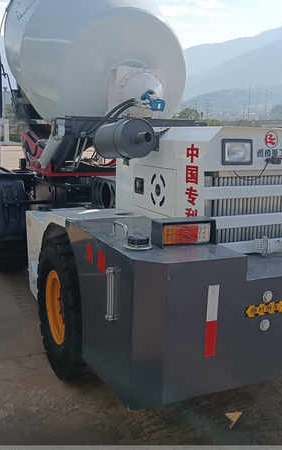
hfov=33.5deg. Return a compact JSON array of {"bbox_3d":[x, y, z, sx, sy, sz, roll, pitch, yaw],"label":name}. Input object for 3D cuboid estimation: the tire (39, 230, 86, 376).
[{"bbox_3d":[-0.399,0.496,2.939,0.325,0.870,0.870,-3,12,-24],"label":"tire"}]

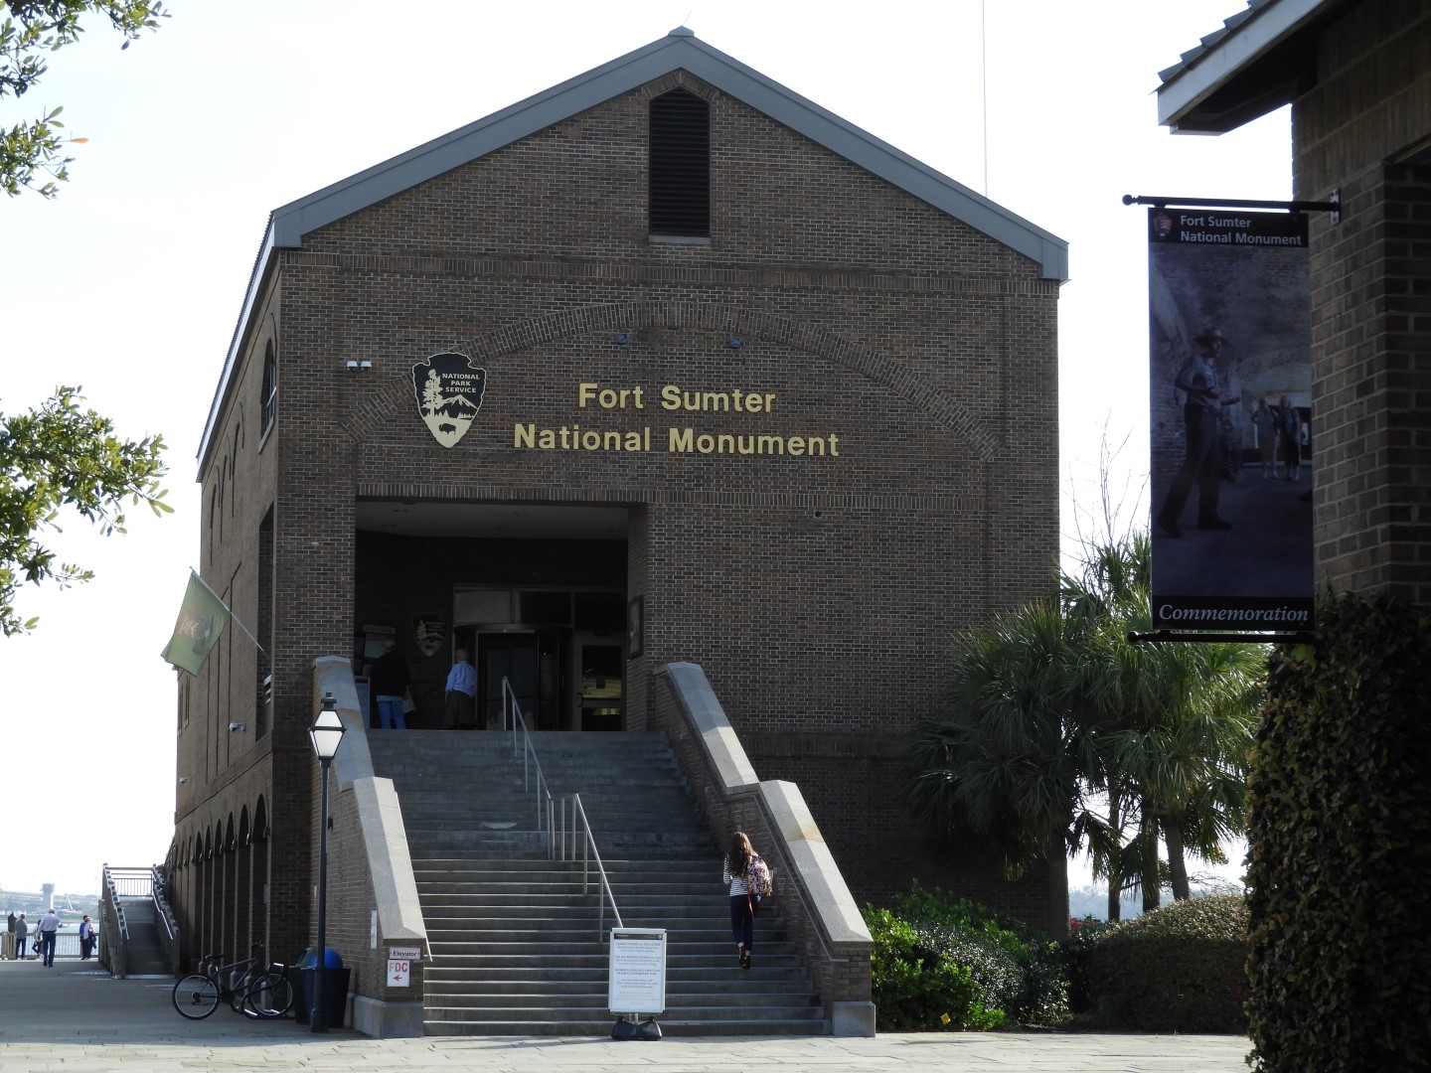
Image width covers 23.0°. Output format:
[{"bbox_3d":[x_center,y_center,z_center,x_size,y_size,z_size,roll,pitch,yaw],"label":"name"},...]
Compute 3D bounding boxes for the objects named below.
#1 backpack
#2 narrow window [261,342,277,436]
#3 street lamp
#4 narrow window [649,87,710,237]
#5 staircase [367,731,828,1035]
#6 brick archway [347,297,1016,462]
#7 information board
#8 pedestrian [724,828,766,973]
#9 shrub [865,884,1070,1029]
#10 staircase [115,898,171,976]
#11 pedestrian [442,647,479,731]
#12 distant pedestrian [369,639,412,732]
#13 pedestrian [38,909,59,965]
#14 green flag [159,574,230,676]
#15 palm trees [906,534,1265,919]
[{"bbox_3d":[0.539,4.184,43.400,0.330,0.490,0.220,3,-7,-22],"label":"backpack"},{"bbox_3d":[-7.282,-2.450,57.906,0.200,1.539,4.200,1,-6,-10],"label":"narrow window"},{"bbox_3d":[-4.810,4.002,43.374,0.430,4.170,0.430,1,-6,-10],"label":"street lamp"},{"bbox_3d":[-0.600,-6.021,56.660,0.994,2.445,0.200,1,-6,-10],"label":"narrow window"},{"bbox_3d":[-2.191,4.474,48.365,4.922,4.312,12.910,1,-6,-10],"label":"staircase"},{"bbox_3d":[-0.623,-2.502,55.224,10.460,2.450,0.250,1,-6,-11],"label":"brick archway"},{"bbox_3d":[-0.896,5.035,40.700,0.660,0.980,0.080,2,-6,-6],"label":"information board"},{"bbox_3d":[0.363,4.535,43.891,0.500,1.712,0.500,1,-6,-10],"label":"pedestrian"},{"bbox_3d":[3.272,5.400,45.200,2.750,1.860,2.300,1,-6,-11],"label":"shrub"},{"bbox_3d":[-14.295,9.920,87.500,1.400,1.960,6.000,2,-6,-13],"label":"staircase"},{"bbox_3d":[-4.294,2.749,59.200,0.550,1.690,0.380,0,-6,5],"label":"pedestrian"},{"bbox_3d":[-5.333,2.562,57.600,0.560,1.710,0.420,2,-7,-20],"label":"distant pedestrian"},{"bbox_3d":[-19.547,11.721,103.000,0.620,1.720,0.420,0,-6,2],"label":"pedestrian"},{"bbox_3d":[-8.281,1.380,55.976,1.075,1.638,0.300,1,-6,-10],"label":"green flag"},{"bbox_3d":[5.701,3.734,54.287,5.500,7.200,4.800,1,-6,-10],"label":"palm trees"}]

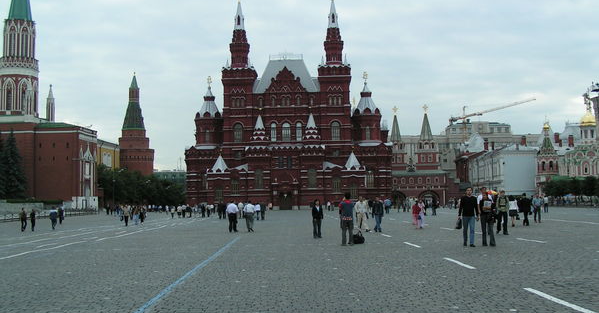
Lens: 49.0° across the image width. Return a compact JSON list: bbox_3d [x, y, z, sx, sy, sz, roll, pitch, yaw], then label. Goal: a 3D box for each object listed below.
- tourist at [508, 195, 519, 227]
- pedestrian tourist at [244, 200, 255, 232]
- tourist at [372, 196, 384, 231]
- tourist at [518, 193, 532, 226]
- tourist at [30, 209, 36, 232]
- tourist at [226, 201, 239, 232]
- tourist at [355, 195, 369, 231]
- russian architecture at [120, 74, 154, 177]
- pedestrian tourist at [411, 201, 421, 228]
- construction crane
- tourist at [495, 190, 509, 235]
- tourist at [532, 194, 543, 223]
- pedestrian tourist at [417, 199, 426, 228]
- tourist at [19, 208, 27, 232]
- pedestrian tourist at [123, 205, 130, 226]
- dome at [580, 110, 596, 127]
[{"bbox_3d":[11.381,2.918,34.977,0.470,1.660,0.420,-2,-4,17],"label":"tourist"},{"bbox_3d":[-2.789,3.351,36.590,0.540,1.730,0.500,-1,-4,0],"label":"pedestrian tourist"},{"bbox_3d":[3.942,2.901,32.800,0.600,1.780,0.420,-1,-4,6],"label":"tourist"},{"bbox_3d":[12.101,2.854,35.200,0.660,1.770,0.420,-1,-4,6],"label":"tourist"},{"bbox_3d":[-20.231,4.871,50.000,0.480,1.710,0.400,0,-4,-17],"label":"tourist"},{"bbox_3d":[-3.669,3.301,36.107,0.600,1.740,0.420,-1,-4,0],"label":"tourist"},{"bbox_3d":[3.061,2.845,32.300,0.650,1.760,0.500,1,-4,-19],"label":"tourist"},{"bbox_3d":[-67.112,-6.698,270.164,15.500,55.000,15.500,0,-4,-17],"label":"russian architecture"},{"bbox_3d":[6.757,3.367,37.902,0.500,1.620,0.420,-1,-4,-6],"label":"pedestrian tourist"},{"bbox_3d":[103.074,-1.596,355.244,3.000,58.084,78.765,0,-4,-18],"label":"construction crane"},{"bbox_3d":[8.110,2.251,26.148,0.550,1.760,0.500,-2,-4,6],"label":"tourist"},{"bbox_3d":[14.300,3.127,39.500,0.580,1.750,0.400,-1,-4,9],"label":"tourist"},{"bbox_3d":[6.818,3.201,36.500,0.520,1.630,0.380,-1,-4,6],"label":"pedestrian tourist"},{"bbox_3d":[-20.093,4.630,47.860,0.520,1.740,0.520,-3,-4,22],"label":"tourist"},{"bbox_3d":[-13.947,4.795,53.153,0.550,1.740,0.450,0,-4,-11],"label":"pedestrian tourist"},{"bbox_3d":[73.855,-9.711,168.000,4.100,4.100,4.100,-1,-4,0],"label":"dome"}]

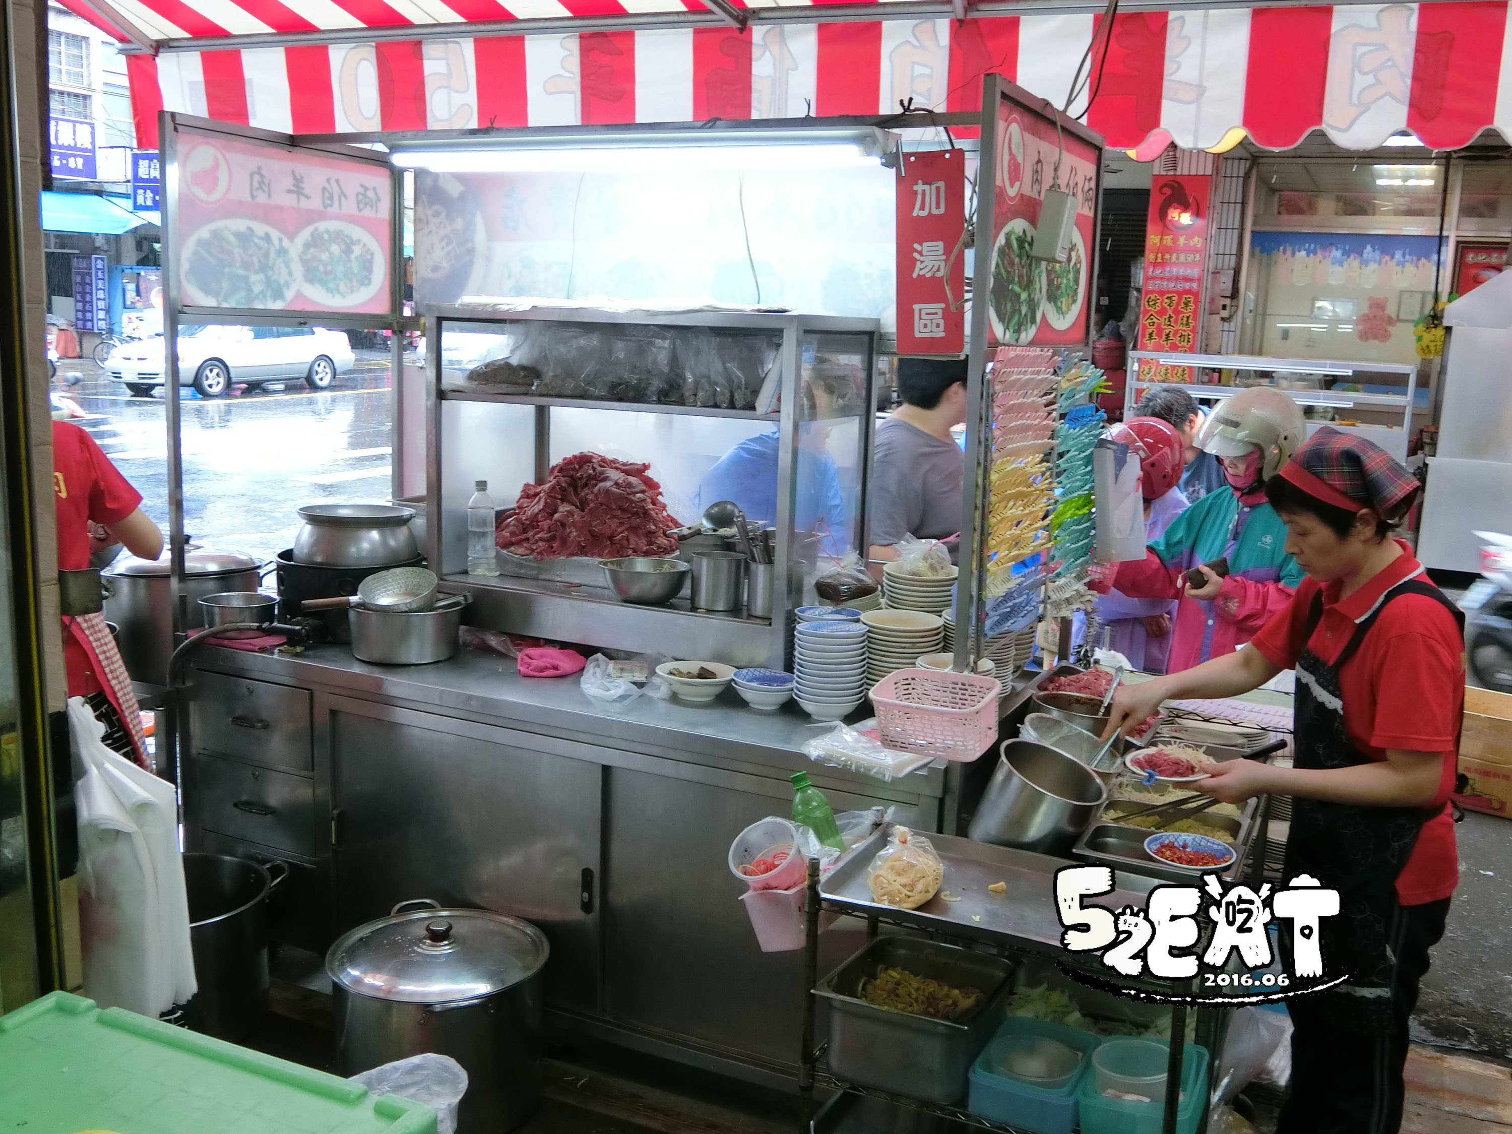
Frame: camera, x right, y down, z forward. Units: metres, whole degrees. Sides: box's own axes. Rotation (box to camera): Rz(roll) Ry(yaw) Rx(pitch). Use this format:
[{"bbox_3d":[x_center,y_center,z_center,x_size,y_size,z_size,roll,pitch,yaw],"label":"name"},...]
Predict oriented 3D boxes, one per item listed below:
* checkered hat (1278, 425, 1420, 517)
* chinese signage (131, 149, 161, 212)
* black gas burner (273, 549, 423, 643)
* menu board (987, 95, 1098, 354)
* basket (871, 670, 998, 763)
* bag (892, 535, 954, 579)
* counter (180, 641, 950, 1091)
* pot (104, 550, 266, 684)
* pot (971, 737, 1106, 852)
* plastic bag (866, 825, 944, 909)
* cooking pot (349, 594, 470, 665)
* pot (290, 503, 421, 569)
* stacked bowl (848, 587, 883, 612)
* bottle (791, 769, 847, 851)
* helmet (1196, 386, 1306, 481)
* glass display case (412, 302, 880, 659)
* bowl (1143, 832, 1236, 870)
[{"bbox_3d":[0.913,-0.147,2.360,0.220,0.145,0.180,0,10,-12],"label":"checkered hat"},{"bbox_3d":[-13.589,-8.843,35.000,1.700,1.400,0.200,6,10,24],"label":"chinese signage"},{"bbox_3d":[-0.967,0.061,3.645,0.360,0.175,0.375,2,9,0],"label":"black gas burner"},{"bbox_3d":[0.615,-0.699,3.220,0.035,0.460,0.830,6,10,25],"label":"menu board"},{"bbox_3d":[0.297,0.247,2.536,0.208,0.105,0.190,6,10,25],"label":"basket"},{"bbox_3d":[0.344,-0.018,3.170,0.125,0.095,0.120,7,11,27],"label":"bag"},{"bbox_3d":[-0.354,0.609,3.963,2.060,0.750,1.000,6,10,25],"label":"counter"},{"bbox_3d":[-1.629,0.121,4.348,0.450,0.345,0.420,2,9,0],"label":"pot"},{"bbox_3d":[0.461,0.400,2.525,0.186,0.150,0.186,30,21,21],"label":"pot"},{"bbox_3d":[0.220,0.439,2.250,0.115,0.115,0.110,7,11,27],"label":"plastic bag"},{"bbox_3d":[-0.882,0.155,3.899,0.310,0.135,0.290,2,9,0],"label":"cooking pot"},{"bbox_3d":[-1.082,-0.062,4.125,0.335,0.185,0.335,2,9,0],"label":"pot"},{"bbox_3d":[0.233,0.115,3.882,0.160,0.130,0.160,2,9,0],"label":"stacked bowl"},{"bbox_3d":[0.130,0.468,2.700,0.066,0.225,0.066,-17,9,26],"label":"bottle"},{"bbox_3d":[1.269,-0.342,3.920,0.300,0.250,0.245,-18,20,-37],"label":"helmet"},{"bbox_3d":[-0.298,-0.260,4.229,1.100,0.875,0.540,6,10,25],"label":"glass display case"},{"bbox_3d":[0.684,0.470,2.415,0.141,0.050,0.141,2,12,0],"label":"bowl"}]

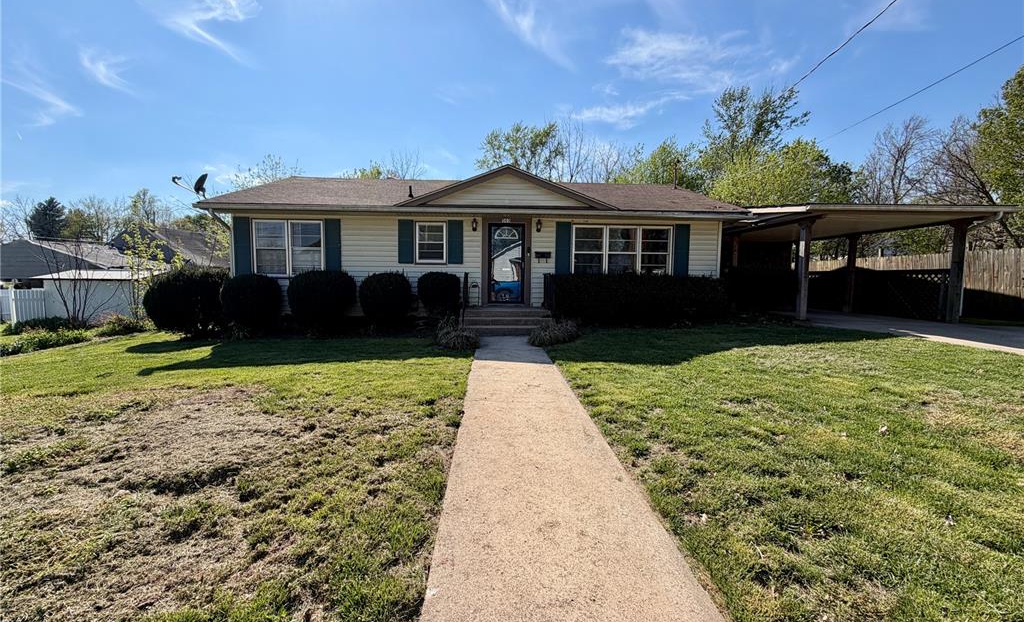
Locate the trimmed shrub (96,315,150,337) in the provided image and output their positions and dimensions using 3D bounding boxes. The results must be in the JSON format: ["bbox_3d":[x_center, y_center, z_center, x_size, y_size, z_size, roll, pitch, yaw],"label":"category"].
[{"bbox_3d":[-9.068,0.309,9.268,1.000,0.470,0.950,0,5,-3],"label":"trimmed shrub"}]

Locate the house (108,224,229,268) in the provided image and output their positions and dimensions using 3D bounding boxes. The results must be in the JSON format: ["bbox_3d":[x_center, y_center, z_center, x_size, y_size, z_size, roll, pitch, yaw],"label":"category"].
[{"bbox_3d":[-26.316,-3.656,31.786,8.600,5.300,8.500,0,5,-3],"label":"house"}]

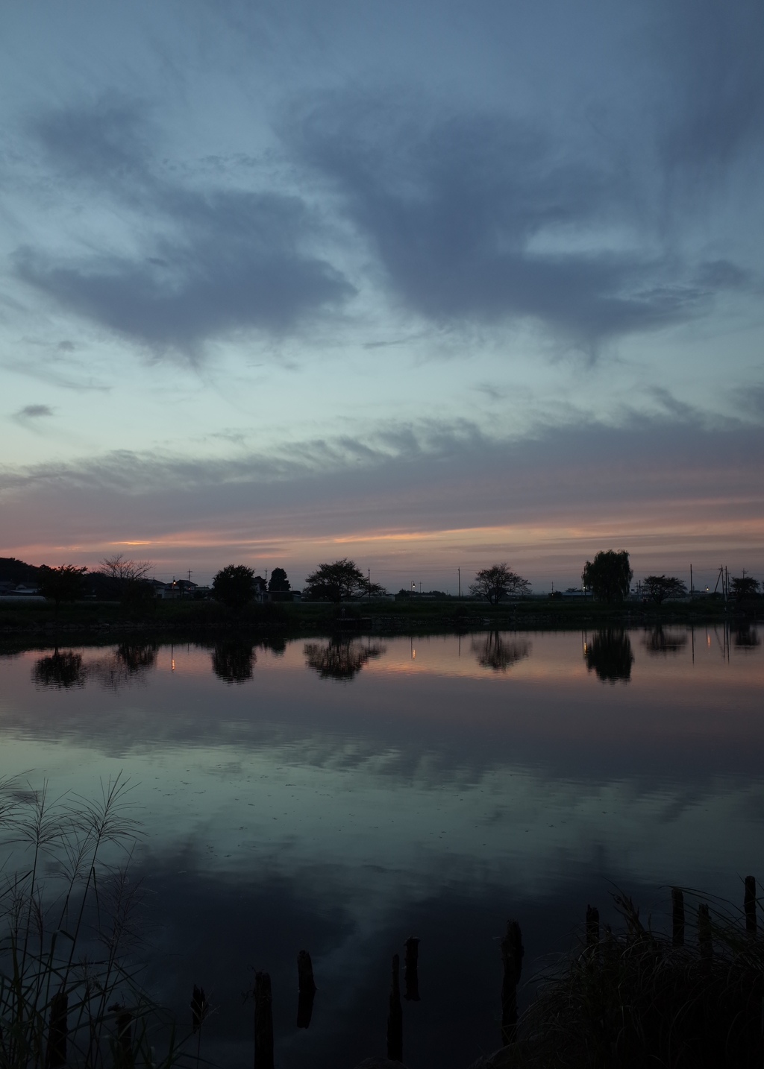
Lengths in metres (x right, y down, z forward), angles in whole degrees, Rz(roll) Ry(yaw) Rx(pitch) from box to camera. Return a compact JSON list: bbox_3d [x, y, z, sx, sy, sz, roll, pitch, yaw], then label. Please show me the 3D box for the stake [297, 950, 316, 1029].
[{"bbox_3d":[-0.710,4.302,8.456,0.153,0.725,0.153,0,-4,0],"label":"stake"}]

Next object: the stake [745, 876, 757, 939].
[{"bbox_3d":[4.927,4.989,11.973,0.145,0.787,0.145,0,-4,0],"label":"stake"}]

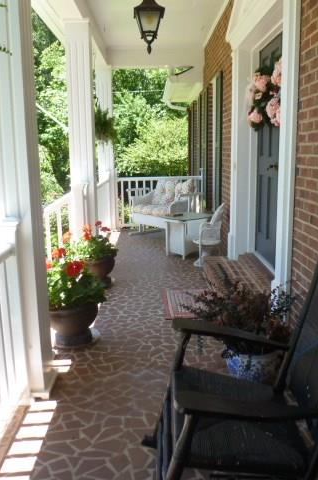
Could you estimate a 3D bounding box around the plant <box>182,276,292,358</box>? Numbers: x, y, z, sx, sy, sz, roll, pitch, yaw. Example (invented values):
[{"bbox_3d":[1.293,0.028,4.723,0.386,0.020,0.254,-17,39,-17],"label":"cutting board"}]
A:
[{"bbox_3d":[0.461,0.484,2.681,0.560,0.460,0.500,-1,11,-1],"label":"plant"}]

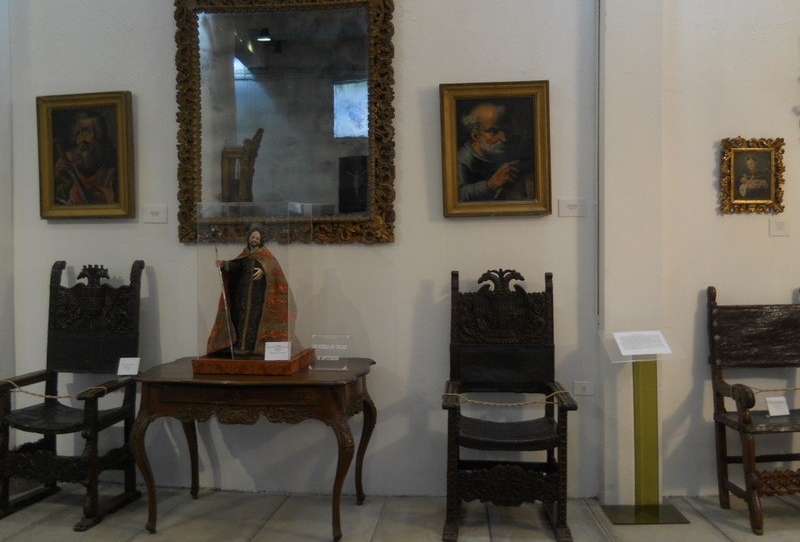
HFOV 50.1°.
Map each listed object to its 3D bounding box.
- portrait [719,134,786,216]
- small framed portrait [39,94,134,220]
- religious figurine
[{"bbox_3d":[1.909,-0.520,4.632,0.335,0.420,0.050,0,2,3],"label":"portrait"},{"bbox_3d":[-1.828,-0.673,4.987,0.570,0.710,0.060,-1,2,12],"label":"small framed portrait"},{"bbox_3d":[-0.769,0.107,4.396,0.390,0.665,0.290,0,2,8],"label":"religious figurine"}]

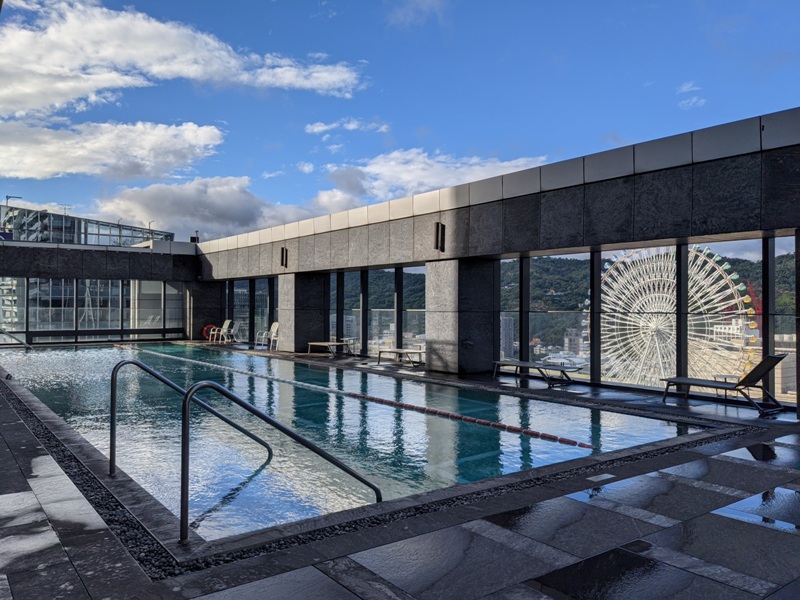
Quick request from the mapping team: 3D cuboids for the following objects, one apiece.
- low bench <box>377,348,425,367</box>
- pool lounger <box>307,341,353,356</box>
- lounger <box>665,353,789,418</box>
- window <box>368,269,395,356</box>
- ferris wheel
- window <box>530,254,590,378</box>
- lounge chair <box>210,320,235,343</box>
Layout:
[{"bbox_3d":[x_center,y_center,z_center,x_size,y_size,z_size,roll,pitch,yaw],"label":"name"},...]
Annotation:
[{"bbox_3d":[0.199,1.495,15.794,0.706,0.360,1.882,1,-1,-37],"label":"low bench"},{"bbox_3d":[-2.076,1.528,19.059,0.706,0.360,1.926,1,-1,-37],"label":"pool lounger"},{"bbox_3d":[4.946,1.202,9.554,0.779,0.823,1.632,1,-1,-37],"label":"lounger"},{"bbox_3d":[-0.472,0.375,18.074,0.118,2.565,1.521,1,-1,-37],"label":"window"},{"bbox_3d":[99.300,11.900,239.600,13.000,74.000,72.000,1,-1,-36],"label":"ferris wheel"},{"bbox_3d":[3.454,0.351,13.217,0.100,2.620,1.700,1,-1,-37],"label":"window"},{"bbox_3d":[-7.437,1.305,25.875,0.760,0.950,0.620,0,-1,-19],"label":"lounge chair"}]

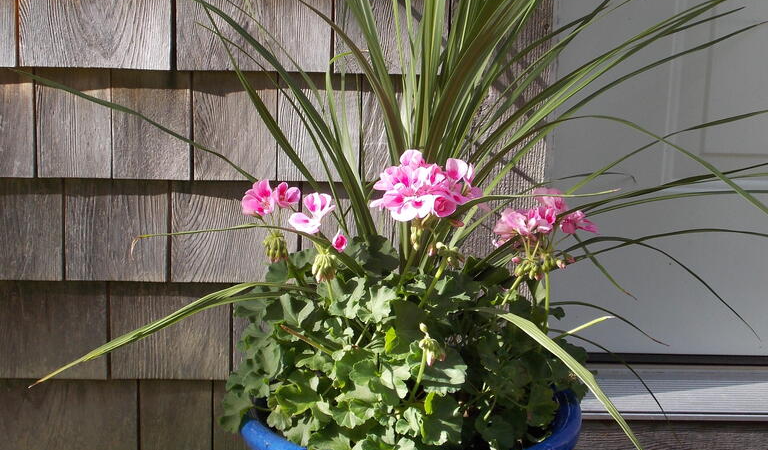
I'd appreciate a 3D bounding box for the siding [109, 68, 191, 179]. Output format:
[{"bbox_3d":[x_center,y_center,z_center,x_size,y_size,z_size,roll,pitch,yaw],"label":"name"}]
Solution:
[{"bbox_3d":[-0.272,-0.117,1.598,0.092,0.130,0.016,1,14,-3],"label":"siding"}]

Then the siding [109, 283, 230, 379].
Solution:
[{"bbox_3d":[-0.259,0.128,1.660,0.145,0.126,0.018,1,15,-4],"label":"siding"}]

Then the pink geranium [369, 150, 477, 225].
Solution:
[{"bbox_3d":[0.036,-0.035,1.261,0.099,0.068,0.085,1,15,-4],"label":"pink geranium"}]

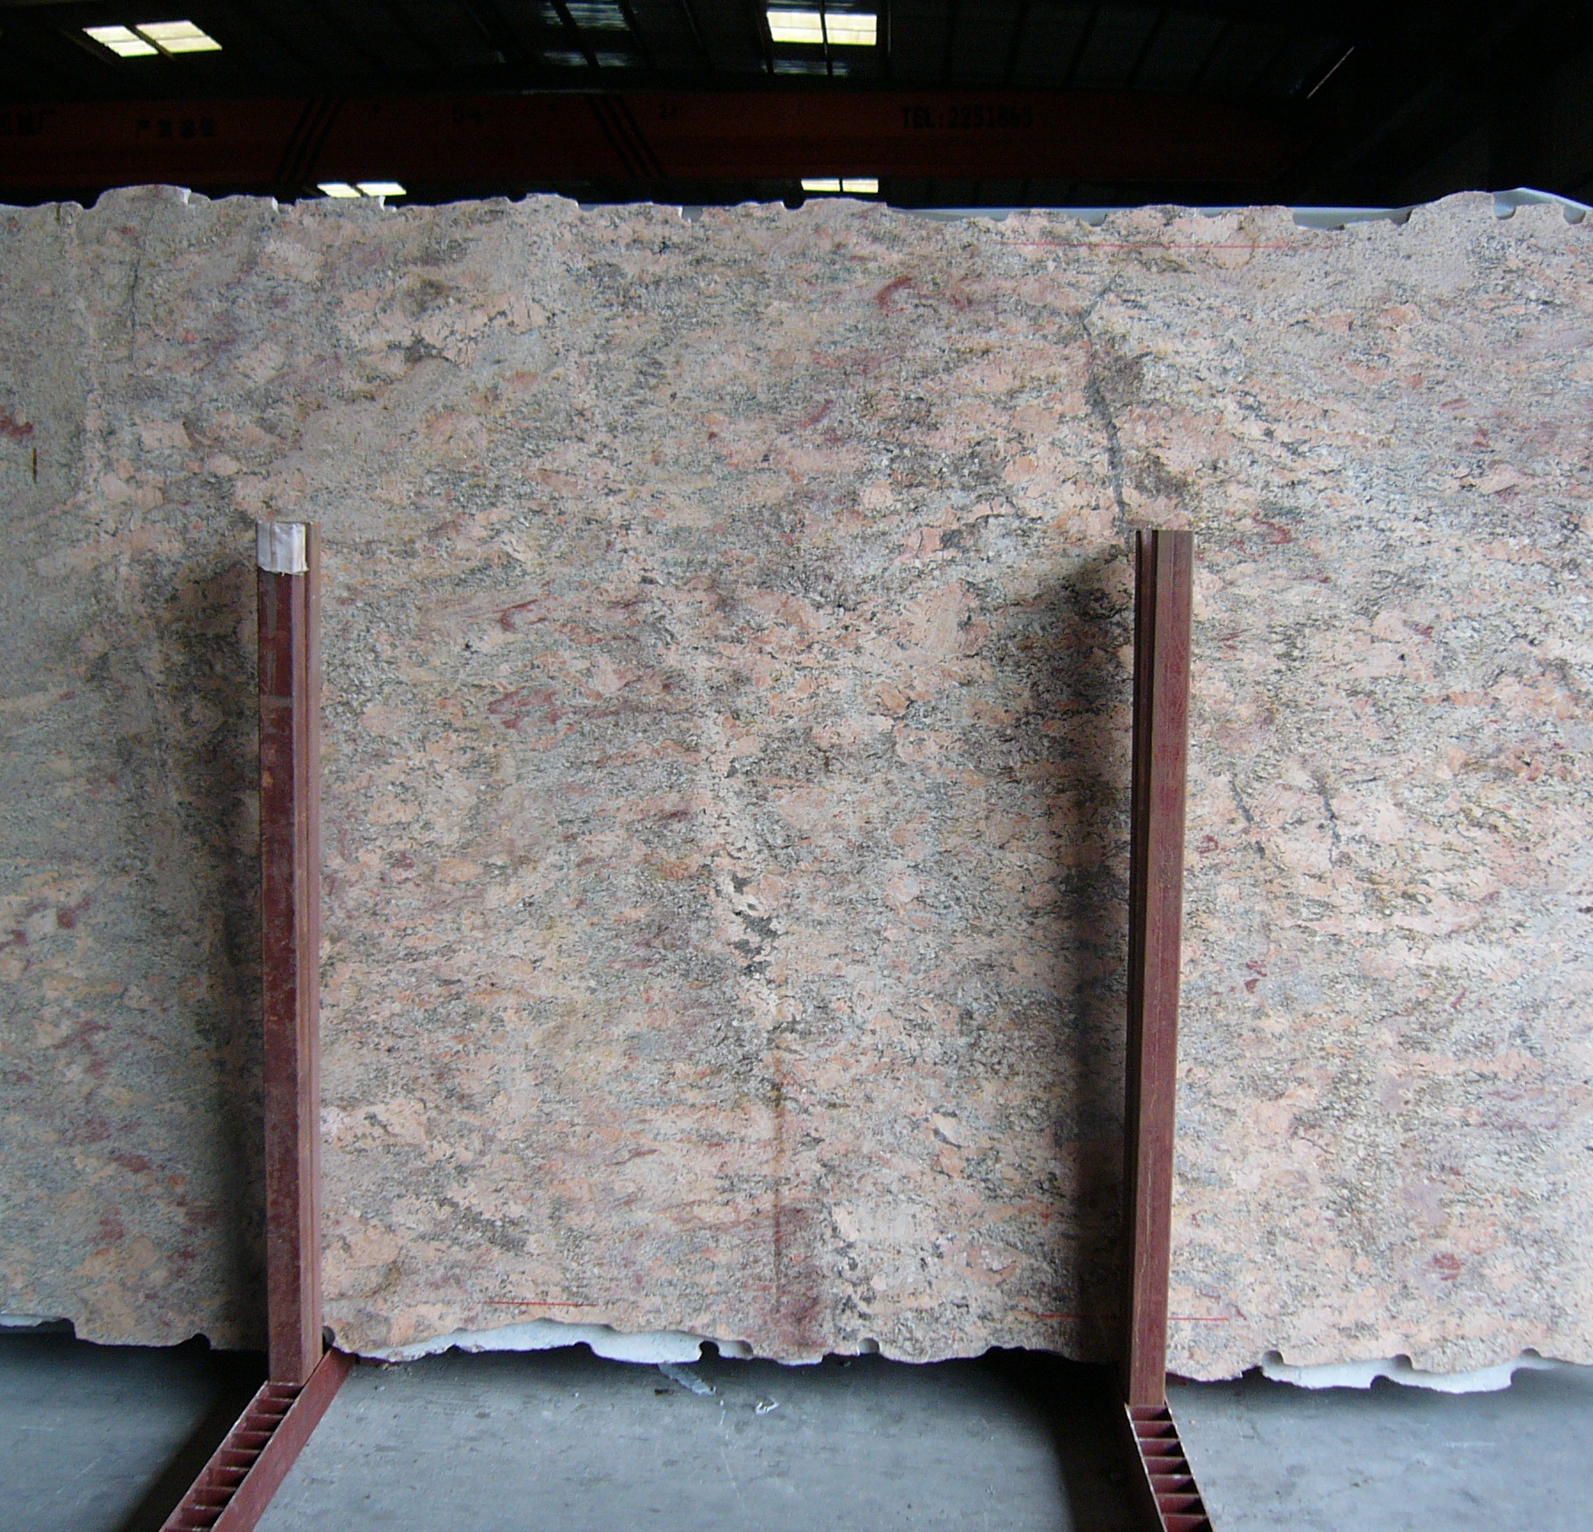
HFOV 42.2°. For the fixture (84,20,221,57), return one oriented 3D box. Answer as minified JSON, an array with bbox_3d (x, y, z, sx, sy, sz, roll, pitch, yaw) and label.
[{"bbox_3d":[-8.721,-9.861,28.000,1.470,0.100,1.550,1,5,2],"label":"fixture"}]

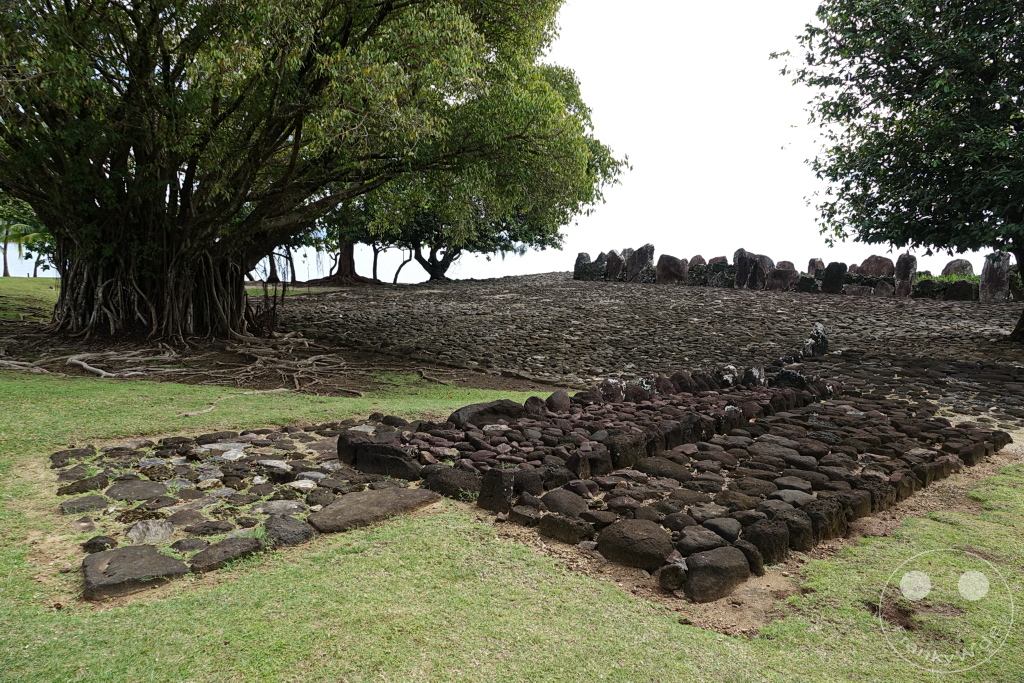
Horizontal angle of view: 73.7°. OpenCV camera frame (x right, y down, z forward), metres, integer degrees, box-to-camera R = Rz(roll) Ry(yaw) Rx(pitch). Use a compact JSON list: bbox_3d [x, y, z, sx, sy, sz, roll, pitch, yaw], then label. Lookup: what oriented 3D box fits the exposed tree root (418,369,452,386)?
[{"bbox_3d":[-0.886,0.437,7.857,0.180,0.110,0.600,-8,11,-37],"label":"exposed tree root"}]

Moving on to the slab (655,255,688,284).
[{"bbox_3d":[5.366,-2.428,23.009,0.400,0.979,1.095,-8,11,-37],"label":"slab"}]

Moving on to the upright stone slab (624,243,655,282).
[{"bbox_3d":[4.486,-2.782,24.071,0.350,1.390,1.066,-8,11,-37],"label":"upright stone slab"}]

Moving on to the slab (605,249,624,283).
[{"bbox_3d":[3.750,-2.769,25.006,0.300,1.108,0.711,-8,11,-37],"label":"slab"}]

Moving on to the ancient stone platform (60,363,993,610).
[{"bbox_3d":[0.333,0.659,5.528,6.600,0.360,4.641,-8,11,-37],"label":"ancient stone platform"}]

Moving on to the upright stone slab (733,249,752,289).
[{"bbox_3d":[7.013,-2.225,20.779,0.300,1.192,0.449,-8,11,-37],"label":"upright stone slab"}]

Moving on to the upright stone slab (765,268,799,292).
[{"bbox_3d":[7.820,-1.798,19.827,0.350,0.605,0.835,-8,11,-37],"label":"upright stone slab"}]

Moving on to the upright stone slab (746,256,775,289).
[{"bbox_3d":[7.398,-2.074,20.337,0.350,1.012,0.665,-8,11,-37],"label":"upright stone slab"}]

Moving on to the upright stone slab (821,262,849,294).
[{"bbox_3d":[8.760,-1.727,18.552,0.300,0.814,0.576,-8,11,-37],"label":"upright stone slab"}]

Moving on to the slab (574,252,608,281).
[{"bbox_3d":[3.021,-2.869,26.038,0.400,1.022,1.434,-8,11,-37],"label":"slab"}]

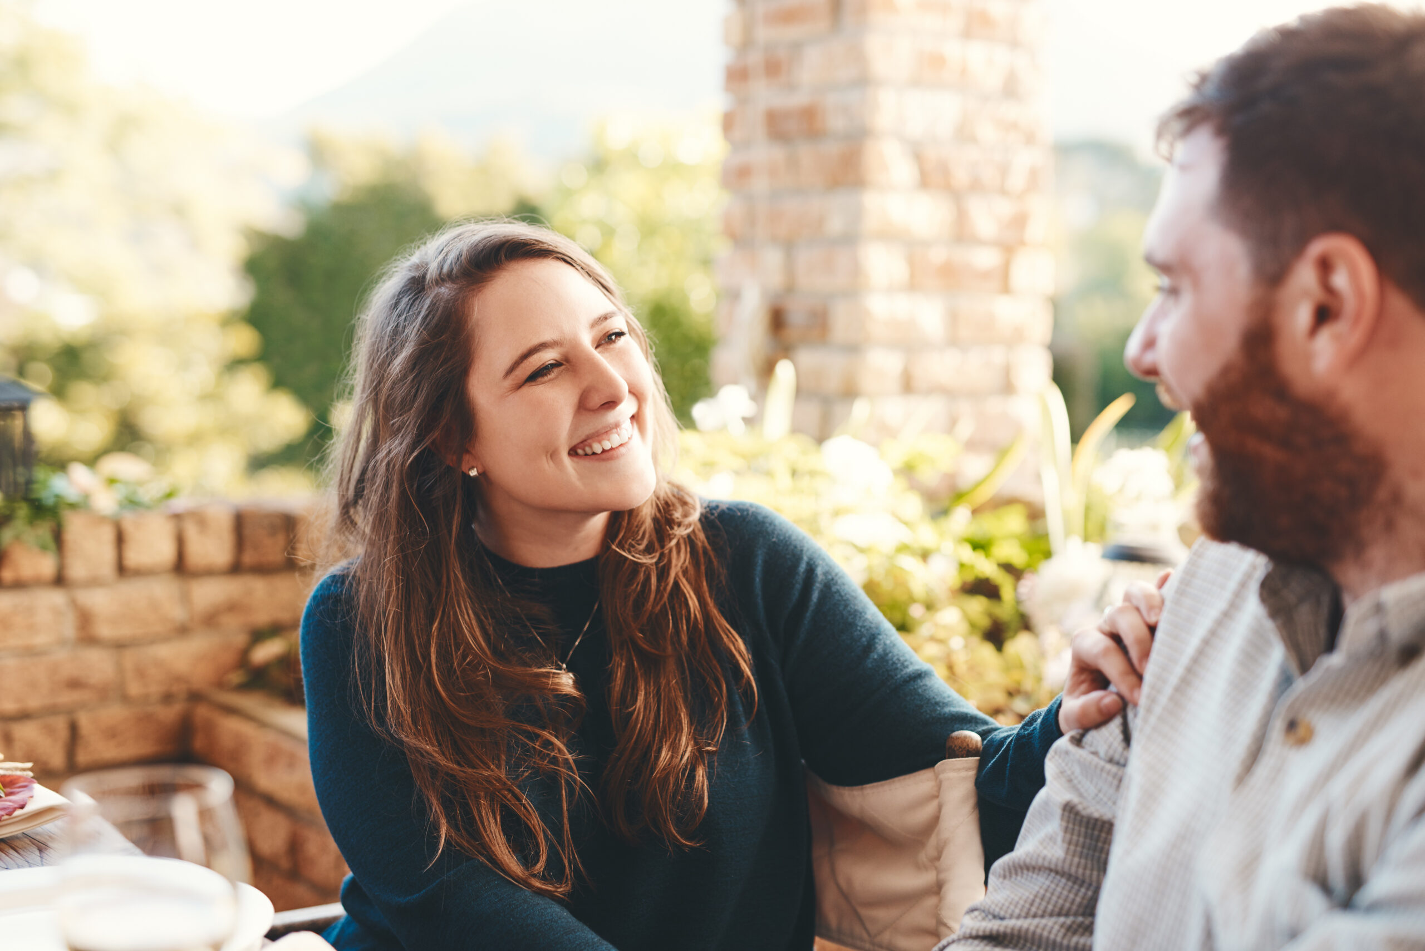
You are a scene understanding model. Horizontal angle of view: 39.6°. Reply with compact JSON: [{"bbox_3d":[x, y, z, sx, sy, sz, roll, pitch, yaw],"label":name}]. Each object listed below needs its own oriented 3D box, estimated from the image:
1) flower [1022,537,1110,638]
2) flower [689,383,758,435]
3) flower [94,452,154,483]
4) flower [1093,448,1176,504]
[{"bbox_3d":[0.336,0.106,1.880,0.083,0.094,0.080,0,2,0],"label":"flower"},{"bbox_3d":[0.013,-0.072,2.150,0.072,0.055,0.065,0,2,0],"label":"flower"},{"bbox_3d":[-0.808,-0.011,2.720,0.082,0.043,0.075,0,2,0],"label":"flower"},{"bbox_3d":[0.420,0.001,1.970,0.082,0.055,0.078,0,2,0],"label":"flower"}]

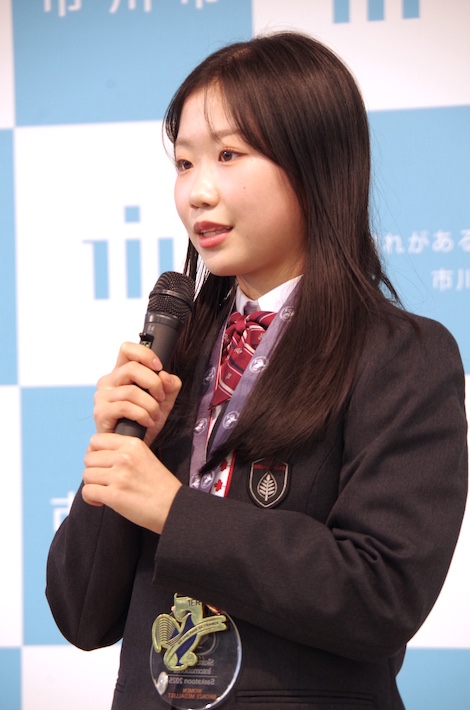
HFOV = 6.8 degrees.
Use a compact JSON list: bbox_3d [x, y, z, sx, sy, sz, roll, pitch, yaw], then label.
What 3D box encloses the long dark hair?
[{"bbox_3d":[0.045,-0.103,3.850,0.230,0.425,0.230,-3,-2,43],"label":"long dark hair"}]

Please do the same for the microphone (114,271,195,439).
[{"bbox_3d":[-0.082,0.022,3.730,0.045,0.220,0.045,-1,-24,45],"label":"microphone"}]

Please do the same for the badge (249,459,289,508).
[{"bbox_3d":[0.033,0.121,3.760,0.045,0.052,0.004,3,-2,25],"label":"badge"}]

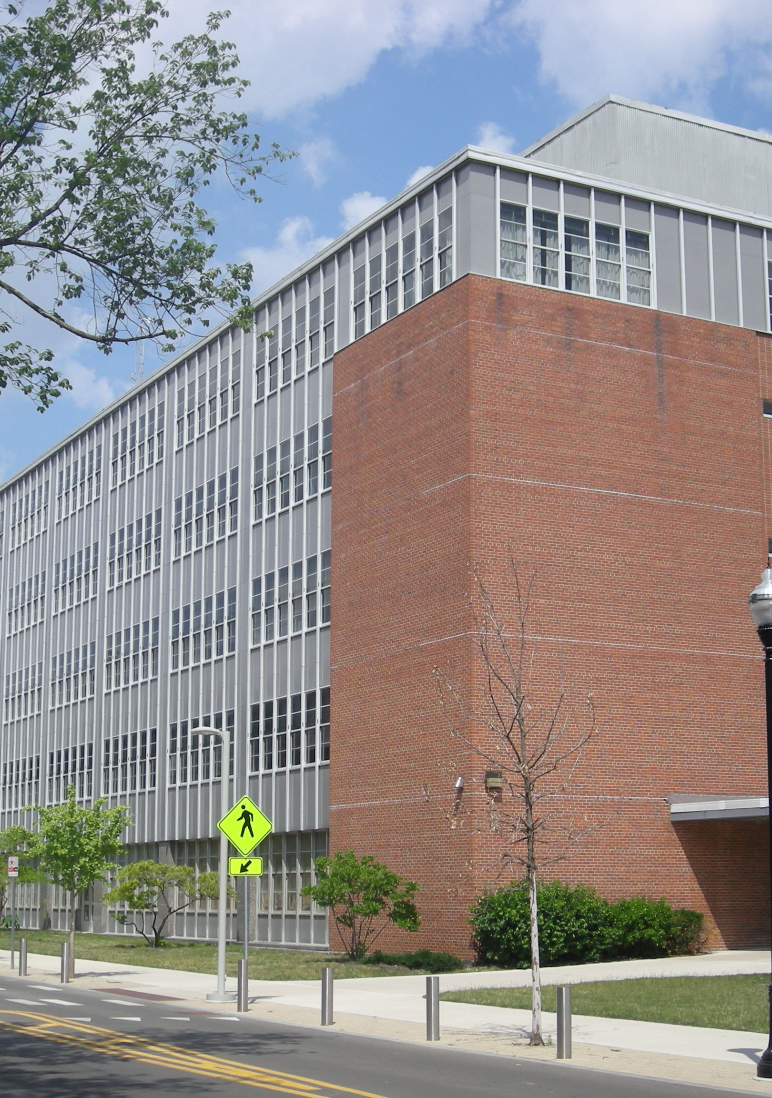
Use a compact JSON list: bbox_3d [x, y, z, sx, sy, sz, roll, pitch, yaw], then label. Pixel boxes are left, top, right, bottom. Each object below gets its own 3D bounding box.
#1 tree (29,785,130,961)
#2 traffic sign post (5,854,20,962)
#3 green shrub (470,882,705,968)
[{"bbox_3d":[-6.442,6.942,39.054,2.117,3.944,2.117,5,-11,-26],"label":"tree"},{"bbox_3d":[-8.443,8.280,42.380,0.305,2.513,0.060,-7,-12,33],"label":"traffic sign post"},{"bbox_3d":[4.647,8.359,41.573,5.350,1.820,1.750,6,-12,-30],"label":"green shrub"}]

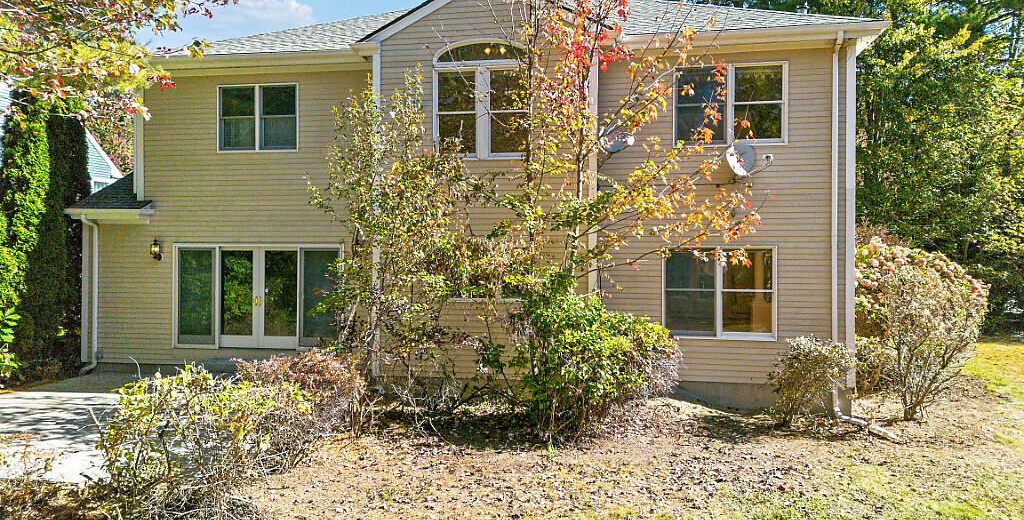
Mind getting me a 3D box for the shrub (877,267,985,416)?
[{"bbox_3d":[7.030,1.400,11.900,1.780,2.550,1.700,0,0,9],"label":"shrub"}]

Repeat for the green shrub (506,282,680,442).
[{"bbox_3d":[1.180,1.480,10.500,2.500,2.350,2.000,0,0,9],"label":"green shrub"}]

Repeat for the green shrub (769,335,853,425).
[{"bbox_3d":[4.800,1.950,11.400,1.380,1.440,1.250,0,0,9],"label":"green shrub"}]

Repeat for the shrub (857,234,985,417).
[{"bbox_3d":[7.500,1.120,13.000,2.500,3.000,2.200,0,0,9],"label":"shrub"}]

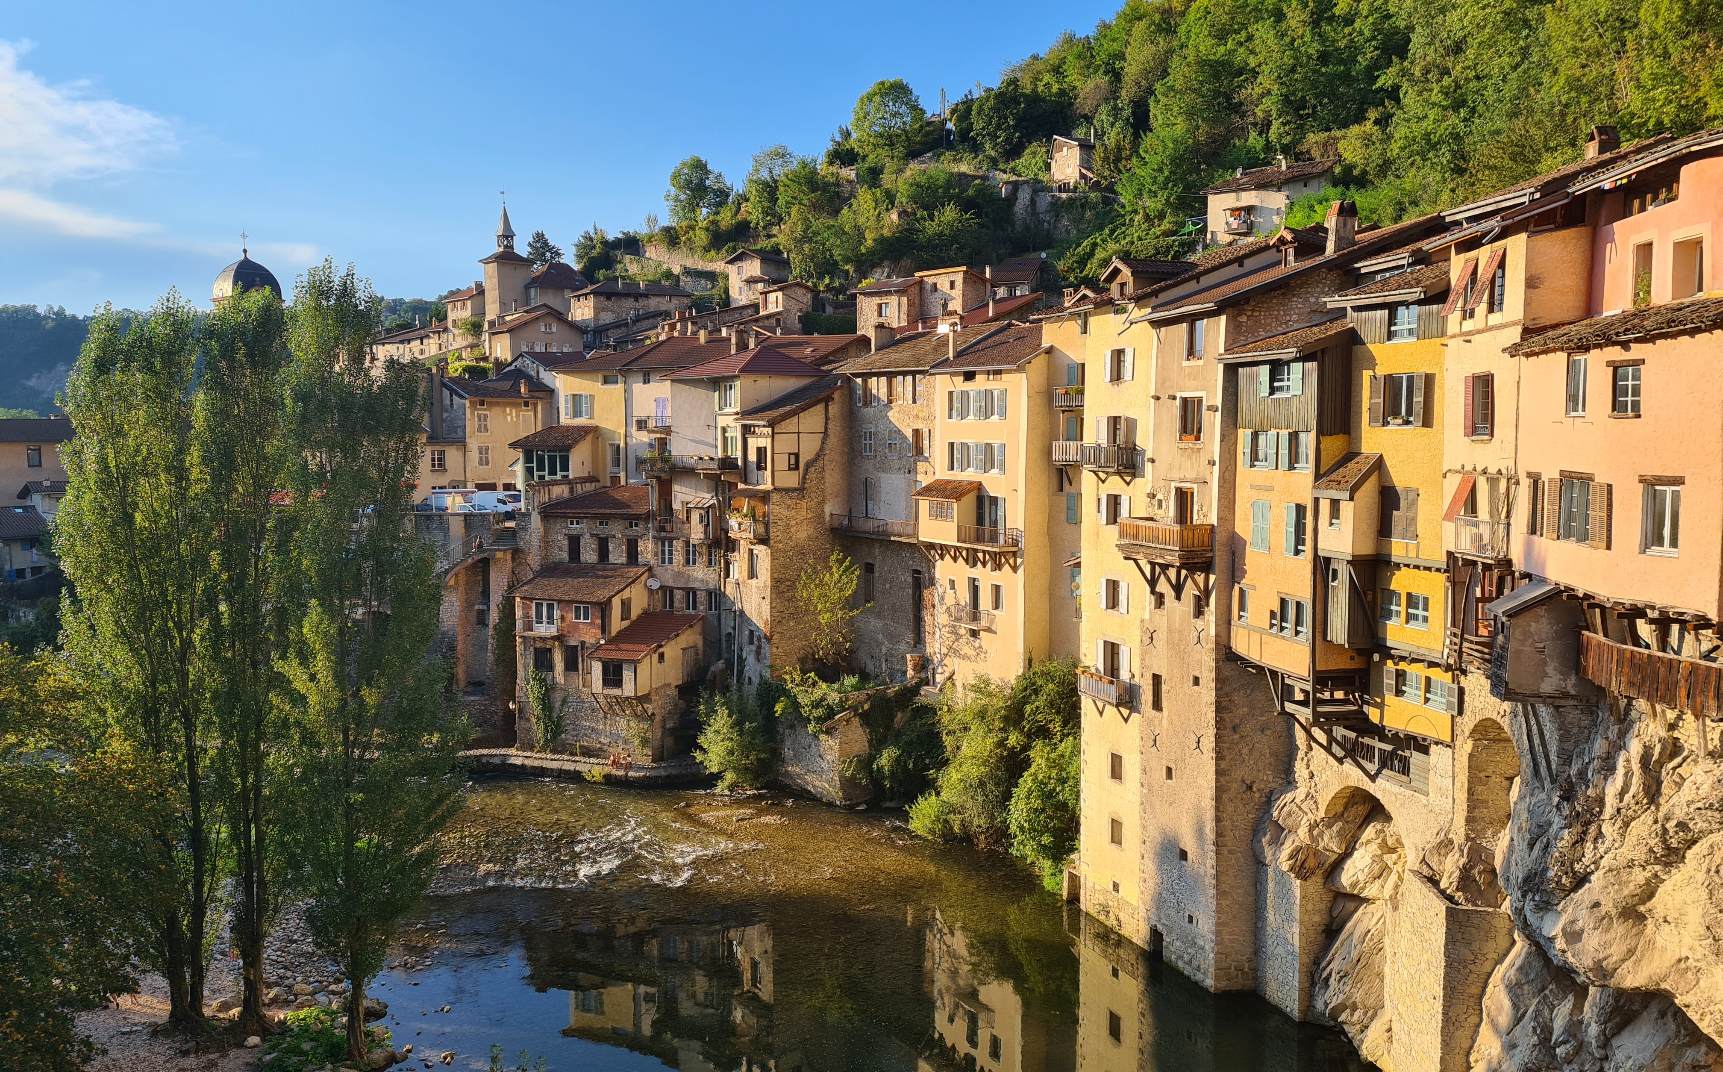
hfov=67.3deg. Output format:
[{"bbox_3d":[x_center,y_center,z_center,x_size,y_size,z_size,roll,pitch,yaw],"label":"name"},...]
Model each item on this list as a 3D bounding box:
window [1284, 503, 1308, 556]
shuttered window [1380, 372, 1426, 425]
[{"bbox_3d":[14.631,-0.192,43.698,0.197,1.773,1.330,-1,5,-13],"label":"window"},{"bbox_3d":[16.693,-4.220,40.173,0.246,1.625,2.068,-1,5,-13],"label":"shuttered window"}]

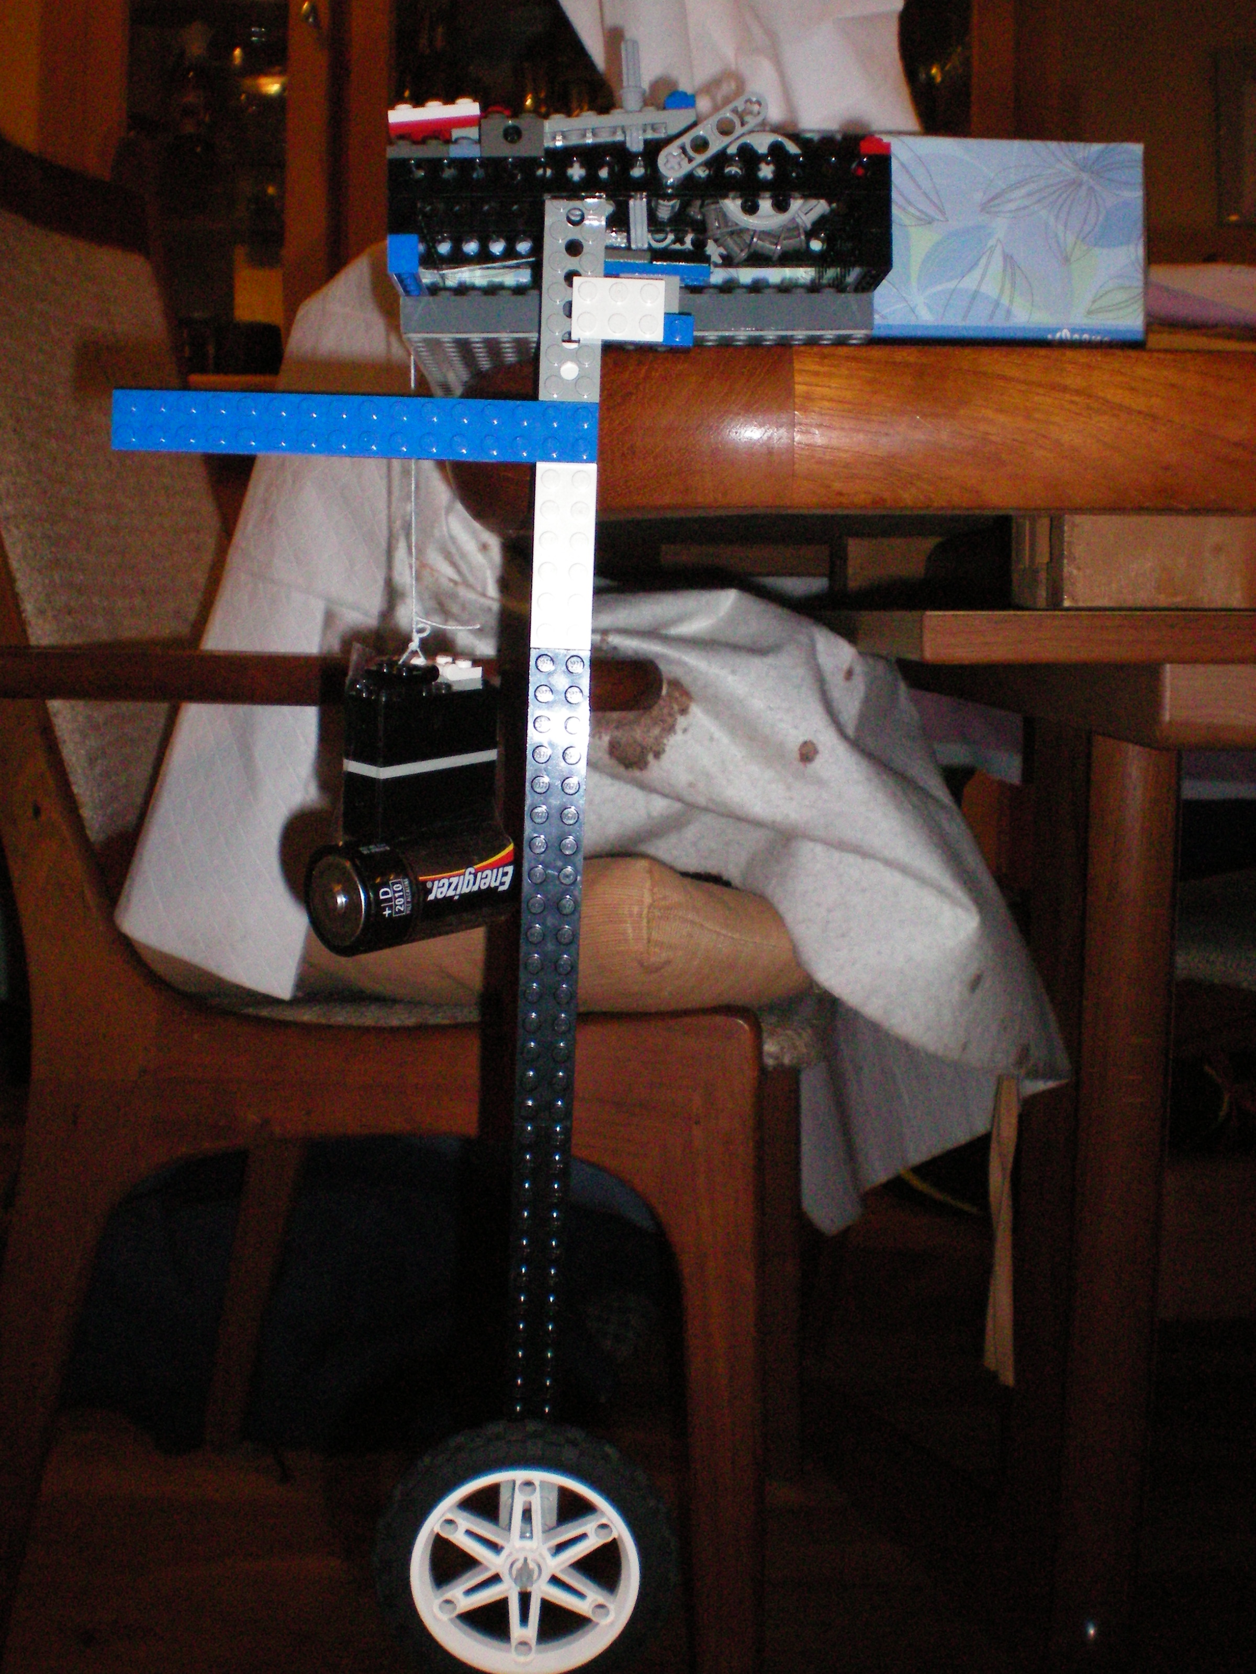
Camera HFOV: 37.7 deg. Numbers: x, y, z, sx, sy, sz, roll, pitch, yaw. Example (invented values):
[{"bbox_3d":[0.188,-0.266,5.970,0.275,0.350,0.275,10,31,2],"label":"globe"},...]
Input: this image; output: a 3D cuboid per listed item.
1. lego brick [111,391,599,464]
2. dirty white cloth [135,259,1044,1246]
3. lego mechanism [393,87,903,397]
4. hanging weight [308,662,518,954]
[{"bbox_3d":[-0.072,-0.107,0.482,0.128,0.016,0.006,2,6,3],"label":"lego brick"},{"bbox_3d":[-0.020,-0.059,1.160,0.560,0.570,0.360,0,6,0],"label":"dirty white cloth"},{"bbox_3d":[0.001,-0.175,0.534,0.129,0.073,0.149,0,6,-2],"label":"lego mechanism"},{"bbox_3d":[-0.062,-0.009,0.552,0.034,0.083,0.060,13,16,39],"label":"hanging weight"}]

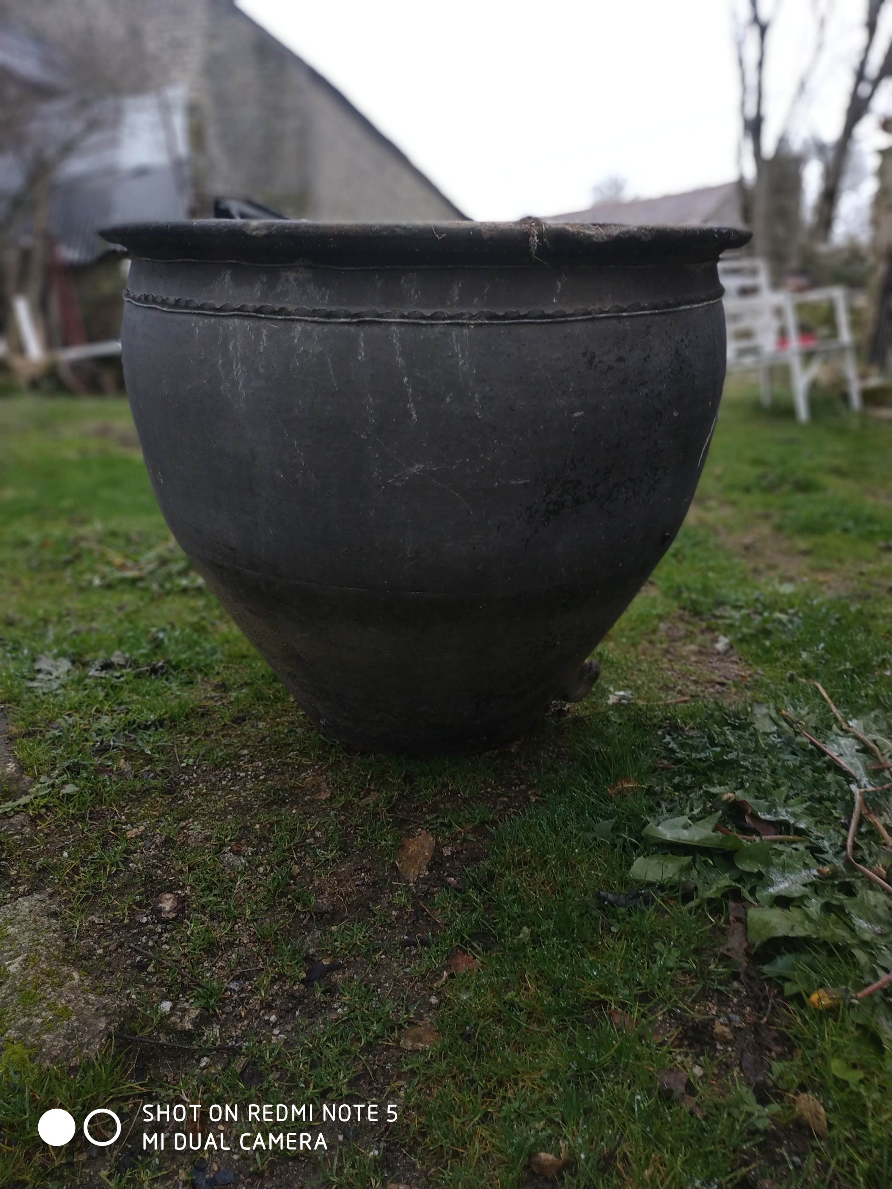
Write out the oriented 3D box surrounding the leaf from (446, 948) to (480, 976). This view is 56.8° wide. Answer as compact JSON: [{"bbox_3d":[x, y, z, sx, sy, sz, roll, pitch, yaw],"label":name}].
[{"bbox_3d":[0.019,0.392,0.879,0.037,0.010,0.029,0,24,0],"label":"leaf"}]

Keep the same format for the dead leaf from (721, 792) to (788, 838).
[{"bbox_3d":[0.428,0.305,1.145,0.045,0.035,0.090,-9,24,-20],"label":"dead leaf"}]

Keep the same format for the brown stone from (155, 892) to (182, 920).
[{"bbox_3d":[-0.320,0.360,0.954,0.028,0.014,0.031,0,24,0],"label":"brown stone"}]

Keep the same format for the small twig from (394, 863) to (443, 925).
[{"bbox_3d":[-0.037,0.381,1.052,0.012,0.009,0.131,-12,26,-28],"label":"small twig"}]

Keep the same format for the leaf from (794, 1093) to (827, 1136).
[{"bbox_3d":[0.322,0.458,0.727,0.020,0.012,0.034,-4,25,-9],"label":"leaf"}]

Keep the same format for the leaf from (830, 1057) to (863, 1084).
[{"bbox_3d":[0.387,0.464,0.801,0.029,0.018,0.026,16,27,33],"label":"leaf"}]

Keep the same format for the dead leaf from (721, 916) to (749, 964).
[{"bbox_3d":[0.342,0.406,0.974,0.032,0.018,0.065,8,24,18],"label":"dead leaf"}]

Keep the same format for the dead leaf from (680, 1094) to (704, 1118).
[{"bbox_3d":[0.235,0.487,0.784,0.018,0.014,0.027,-14,27,-31],"label":"dead leaf"}]

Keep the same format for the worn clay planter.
[{"bbox_3d":[-0.029,-0.161,1.245,0.818,0.725,0.818,0,24,0],"label":"worn clay planter"}]

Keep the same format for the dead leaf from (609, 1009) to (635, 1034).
[{"bbox_3d":[0.187,0.450,0.869,0.020,0.015,0.032,-5,23,-11],"label":"dead leaf"}]

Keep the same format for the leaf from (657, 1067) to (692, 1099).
[{"bbox_3d":[0.209,0.448,0.755,0.029,0.012,0.024,0,24,0],"label":"leaf"}]

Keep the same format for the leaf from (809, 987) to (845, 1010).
[{"bbox_3d":[0.407,0.428,0.874,0.046,0.025,0.024,-3,23,-7],"label":"leaf"}]

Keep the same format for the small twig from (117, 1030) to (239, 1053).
[{"bbox_3d":[-0.263,0.432,0.803,0.127,0.008,0.012,3,25,7],"label":"small twig"}]

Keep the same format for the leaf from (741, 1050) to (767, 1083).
[{"bbox_3d":[0.289,0.443,0.774,0.021,0.010,0.028,0,24,0],"label":"leaf"}]

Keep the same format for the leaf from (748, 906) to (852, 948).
[{"bbox_3d":[0.377,0.355,0.880,0.107,0.030,0.034,0,24,0],"label":"leaf"}]

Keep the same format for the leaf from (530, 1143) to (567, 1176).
[{"bbox_3d":[0.086,0.475,0.693,0.031,0.016,0.021,0,24,0],"label":"leaf"}]

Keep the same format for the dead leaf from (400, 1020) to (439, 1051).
[{"bbox_3d":[-0.028,0.460,0.854,0.042,0.014,0.031,-7,24,-17],"label":"dead leaf"}]

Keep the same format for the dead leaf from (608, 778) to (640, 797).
[{"bbox_3d":[0.244,0.265,1.132,0.043,0.014,0.028,0,24,0],"label":"dead leaf"}]

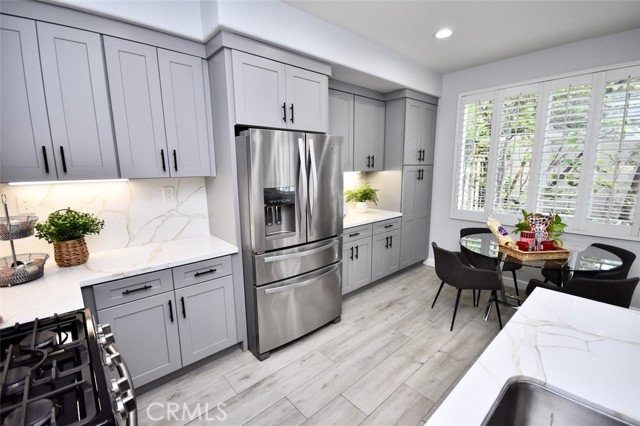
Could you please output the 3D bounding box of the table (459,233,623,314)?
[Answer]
[{"bbox_3d":[2.042,0.715,2.660,1.220,0.755,1.220,-8,12,-39],"label":"table"}]

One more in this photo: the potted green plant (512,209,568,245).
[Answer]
[{"bbox_3d":[1.994,0.161,2.437,0.380,0.370,0.350,7,12,39],"label":"potted green plant"}]

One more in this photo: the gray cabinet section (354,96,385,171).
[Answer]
[{"bbox_3d":[0.546,-1.006,3.535,0.598,0.899,0.312,-9,12,-39],"label":"gray cabinet section"}]

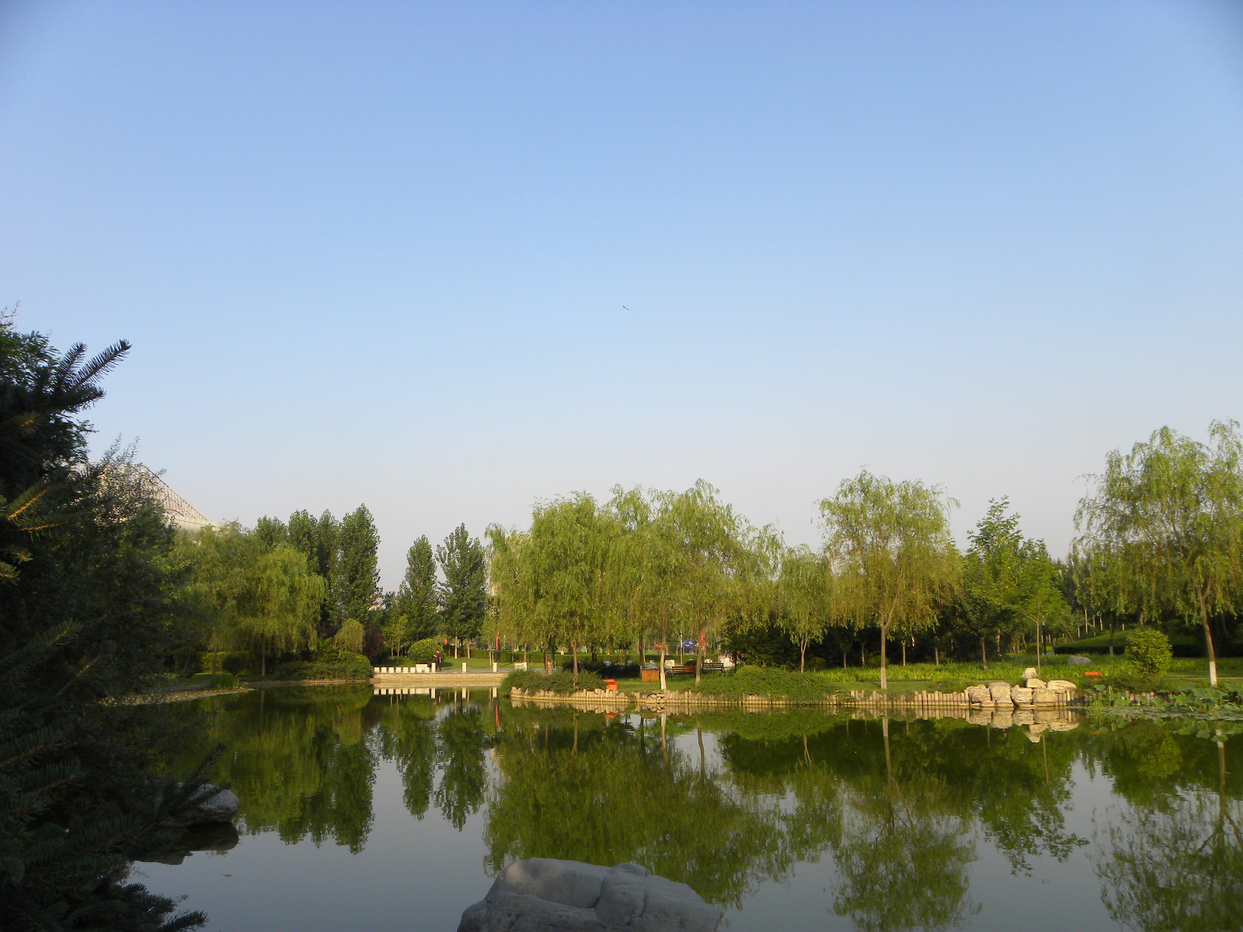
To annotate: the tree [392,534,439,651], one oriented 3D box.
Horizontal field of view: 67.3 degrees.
[{"bbox_3d":[-20.305,12.915,92.298,4.300,12.340,3.960,2,-11,-12],"label":"tree"}]

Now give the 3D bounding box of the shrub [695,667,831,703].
[{"bbox_3d":[6.634,10.348,44.426,6.700,1.670,3.000,-4,-11,17],"label":"shrub"}]

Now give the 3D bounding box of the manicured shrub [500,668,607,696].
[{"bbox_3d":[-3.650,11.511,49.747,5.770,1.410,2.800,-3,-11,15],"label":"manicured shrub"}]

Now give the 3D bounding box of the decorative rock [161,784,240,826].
[{"bbox_3d":[-6.460,5.158,14.326,1.220,0.500,0.980,4,-12,-23],"label":"decorative rock"}]

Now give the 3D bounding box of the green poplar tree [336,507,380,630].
[{"bbox_3d":[-28.010,12.505,99.603,4.590,16.790,4.590,3,-11,-15],"label":"green poplar tree"}]

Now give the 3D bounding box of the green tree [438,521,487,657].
[{"bbox_3d":[-15.823,12.368,92.476,4.810,13.380,4.570,1,-11,-10],"label":"green tree"}]

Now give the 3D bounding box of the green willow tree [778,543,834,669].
[{"bbox_3d":[8.585,6.891,43.326,2.700,6.550,2.620,-3,-11,11],"label":"green willow tree"}]

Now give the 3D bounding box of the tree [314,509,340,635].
[{"bbox_3d":[-30.557,12.307,96.955,3.100,15.780,3.100,3,-11,-17],"label":"tree"}]

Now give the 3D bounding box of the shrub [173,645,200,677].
[{"bbox_3d":[-35.021,15.689,75.072,2.190,2.520,2.080,4,-12,-24],"label":"shrub"}]

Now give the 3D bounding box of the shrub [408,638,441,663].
[{"bbox_3d":[-17.357,16.328,82.633,2.950,2.280,2.950,2,-11,-12],"label":"shrub"}]

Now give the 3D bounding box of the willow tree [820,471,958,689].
[{"bbox_3d":[12.293,5.066,42.976,6.390,9.920,6.200,-4,-11,16],"label":"willow tree"}]

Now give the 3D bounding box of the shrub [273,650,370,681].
[{"bbox_3d":[-24.980,16.745,78.547,7.950,2.480,4.000,3,-11,-17],"label":"shrub"}]

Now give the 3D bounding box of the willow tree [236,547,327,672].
[{"bbox_3d":[-28.175,11.876,77.227,7.250,10.840,7.250,3,-12,-19],"label":"willow tree"}]

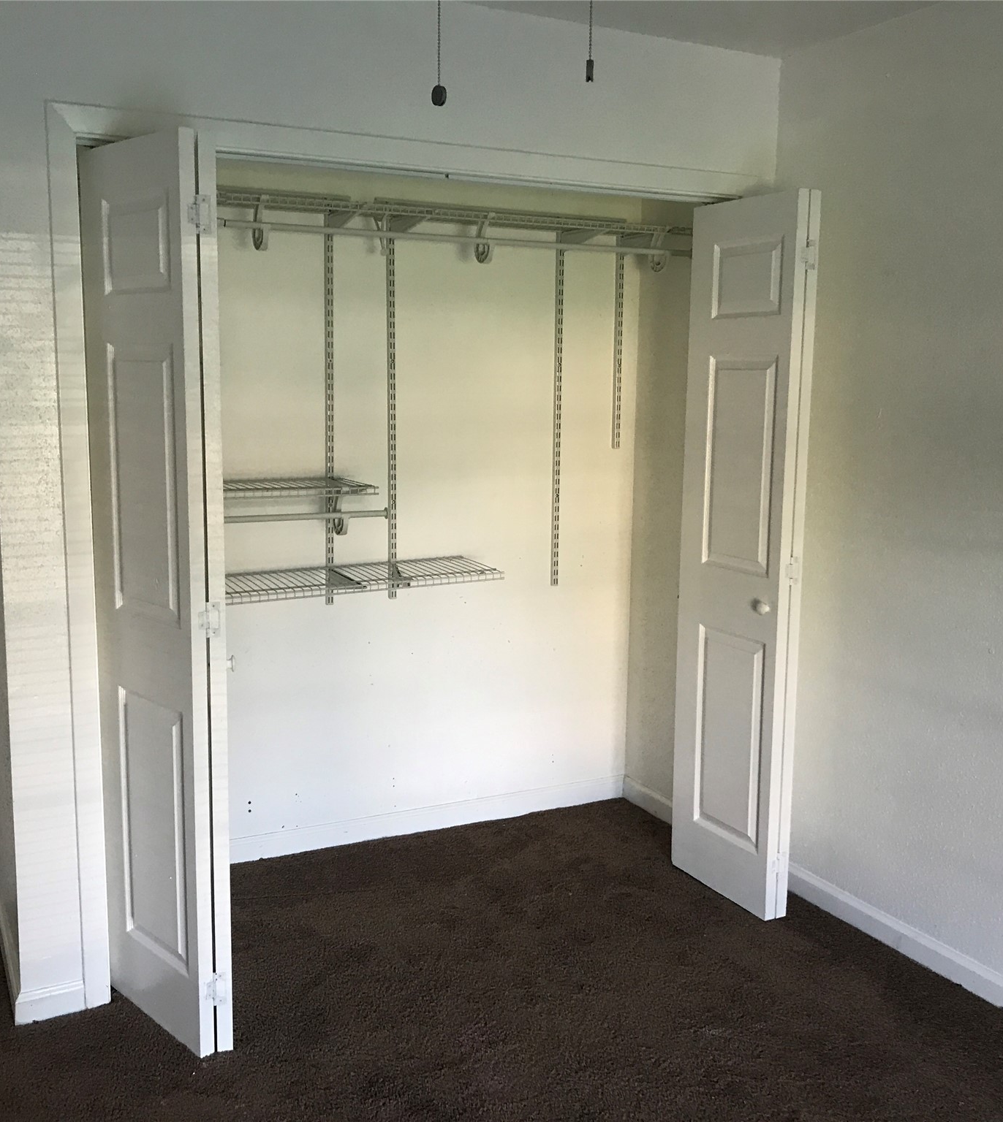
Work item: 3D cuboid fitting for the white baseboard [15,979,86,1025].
[{"bbox_3d":[-1.079,1.056,2.901,0.164,0.072,0.018,-4,10,-27],"label":"white baseboard"}]

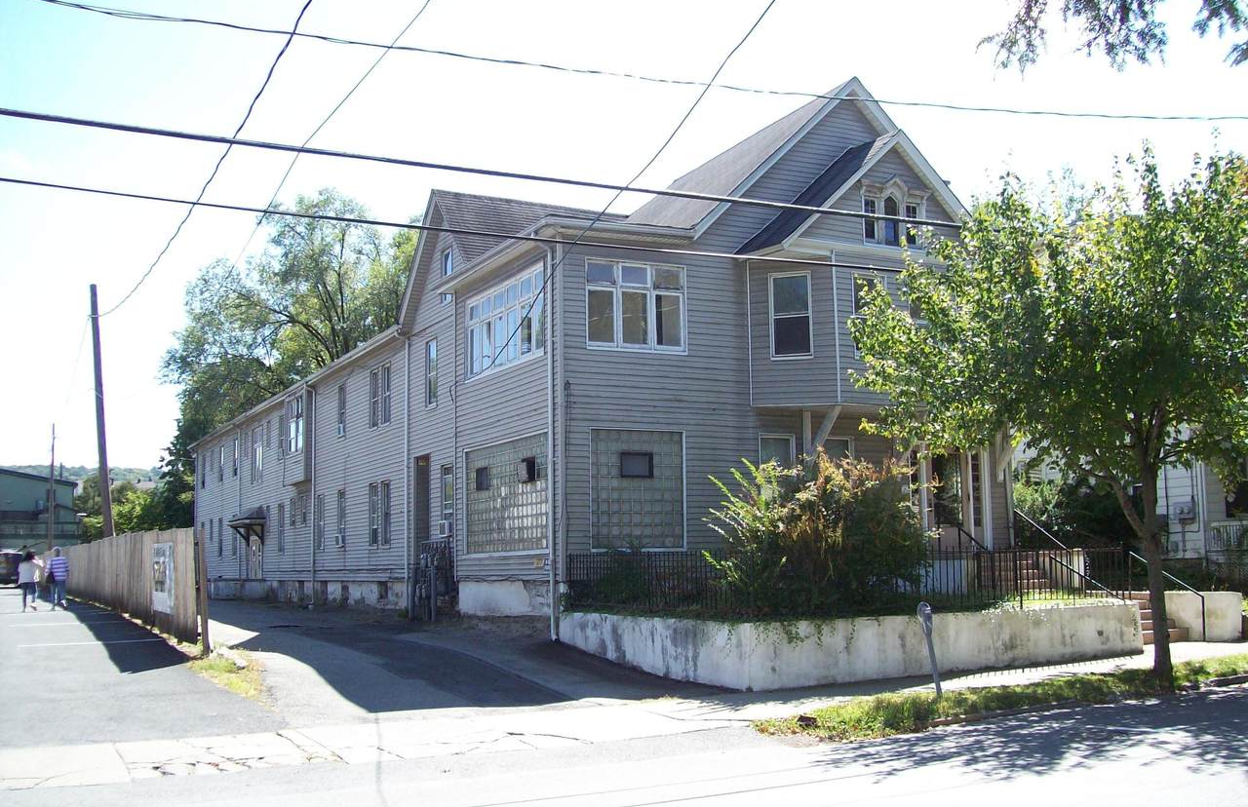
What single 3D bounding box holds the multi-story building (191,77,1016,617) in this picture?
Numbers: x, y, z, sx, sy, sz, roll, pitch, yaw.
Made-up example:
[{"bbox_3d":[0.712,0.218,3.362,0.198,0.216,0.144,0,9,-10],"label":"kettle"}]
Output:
[{"bbox_3d":[-5.352,1.091,41.063,10.300,10.400,40.900,3,-8,-27],"label":"multi-story building"}]

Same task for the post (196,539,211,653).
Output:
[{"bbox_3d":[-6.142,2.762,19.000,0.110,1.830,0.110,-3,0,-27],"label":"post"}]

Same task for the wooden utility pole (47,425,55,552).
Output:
[{"bbox_3d":[-34.610,6.158,78.385,0.300,9.730,0.300,3,-8,-27],"label":"wooden utility pole"}]

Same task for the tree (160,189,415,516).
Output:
[{"bbox_3d":[-17.625,-0.987,67.482,13.500,20.600,13.000,3,-8,-27],"label":"tree"}]

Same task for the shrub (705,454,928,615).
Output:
[{"bbox_3d":[3.019,1.992,19.937,3.300,2.500,2.800,3,-8,-27],"label":"shrub"}]

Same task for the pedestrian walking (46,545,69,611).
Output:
[{"bbox_3d":[-15.433,4.760,35.300,0.600,1.680,0.500,3,-8,-27],"label":"pedestrian walking"}]

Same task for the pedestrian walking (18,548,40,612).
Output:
[{"bbox_3d":[-16.117,4.839,35.200,0.550,1.630,0.500,3,-8,-27],"label":"pedestrian walking"}]

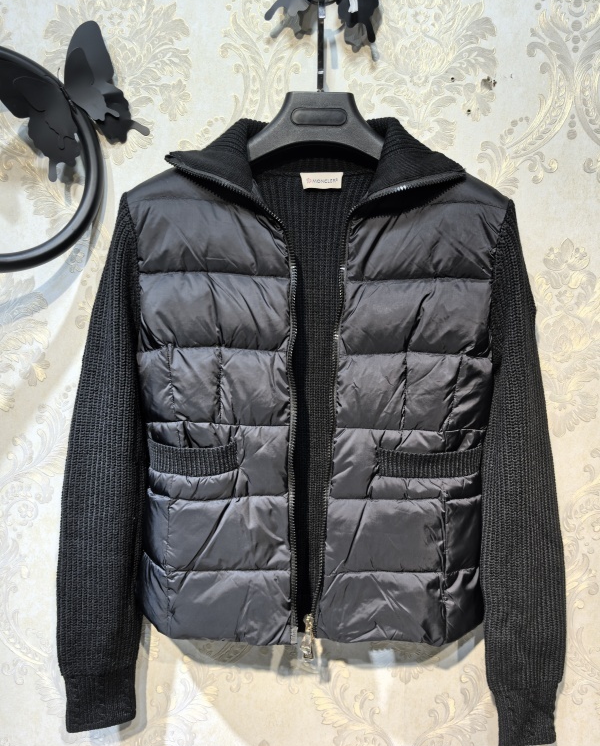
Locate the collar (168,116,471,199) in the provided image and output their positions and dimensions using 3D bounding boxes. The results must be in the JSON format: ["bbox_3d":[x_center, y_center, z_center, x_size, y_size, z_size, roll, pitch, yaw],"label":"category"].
[{"bbox_3d":[0.017,-0.233,0.670,0.318,0.100,0.125,1,5,3],"label":"collar"}]

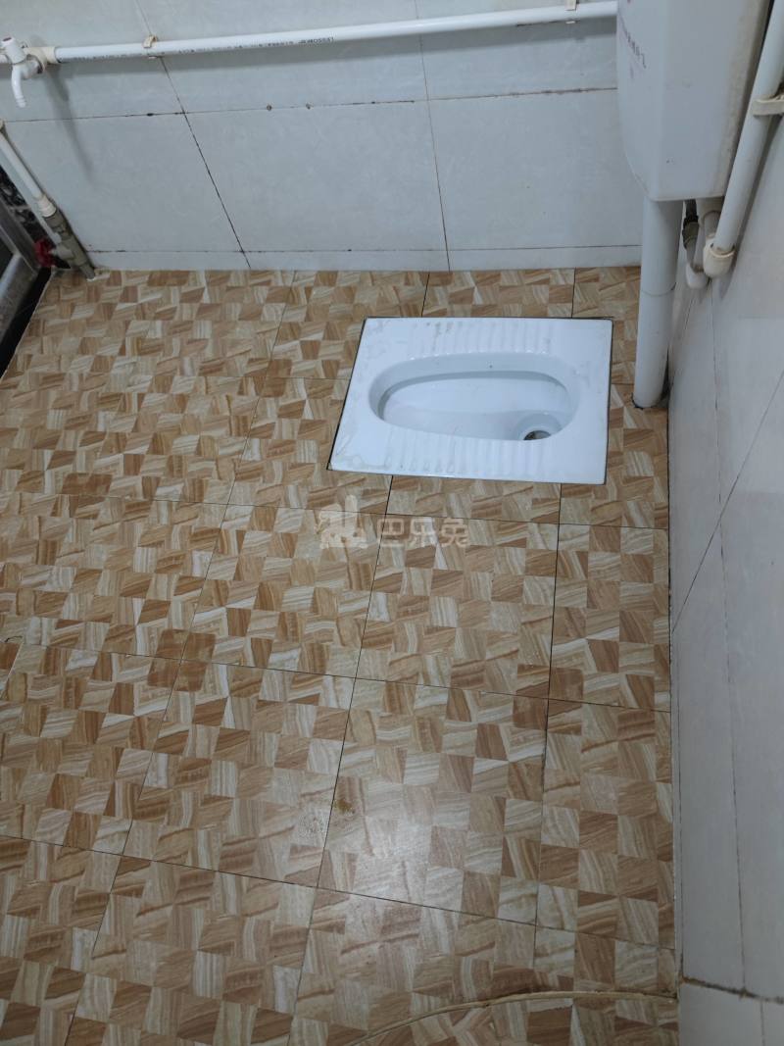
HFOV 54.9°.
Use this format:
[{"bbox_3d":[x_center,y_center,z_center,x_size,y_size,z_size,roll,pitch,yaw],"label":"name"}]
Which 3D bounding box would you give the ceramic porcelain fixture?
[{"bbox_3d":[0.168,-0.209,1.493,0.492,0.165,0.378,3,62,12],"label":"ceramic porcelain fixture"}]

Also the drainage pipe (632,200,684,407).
[{"bbox_3d":[0.413,-0.336,1.186,0.050,0.438,0.050,1,61,16],"label":"drainage pipe"}]

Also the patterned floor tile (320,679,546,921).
[{"bbox_3d":[0.067,0.388,1.091,0.300,0.010,0.300,3,62,12],"label":"patterned floor tile"}]

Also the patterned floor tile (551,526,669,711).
[{"bbox_3d":[0.344,0.140,1.180,0.174,0.010,0.300,3,62,12],"label":"patterned floor tile"}]

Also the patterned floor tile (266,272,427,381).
[{"bbox_3d":[-0.087,-0.416,1.583,0.300,0.010,0.298,3,62,12],"label":"patterned floor tile"}]

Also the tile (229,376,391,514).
[{"bbox_3d":[-0.134,-0.153,1.435,0.300,0.010,0.300,4,62,12],"label":"tile"}]

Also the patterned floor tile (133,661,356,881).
[{"bbox_3d":[-0.227,0.372,1.163,0.300,0.010,0.300,3,62,12],"label":"patterned floor tile"}]

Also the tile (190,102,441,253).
[{"bbox_3d":[-0.131,-0.658,1.471,0.450,0.310,0.010,3,62,12],"label":"tile"}]

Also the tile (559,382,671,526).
[{"bbox_3d":[0.393,-0.122,1.328,0.175,0.010,0.300,3,62,12],"label":"tile"}]

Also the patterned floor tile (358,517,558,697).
[{"bbox_3d":[0.113,0.126,1.233,0.300,0.010,0.300,4,62,12],"label":"patterned floor tile"}]

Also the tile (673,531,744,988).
[{"bbox_3d":[0.363,0.273,0.875,0.010,0.298,0.450,3,62,12],"label":"tile"}]

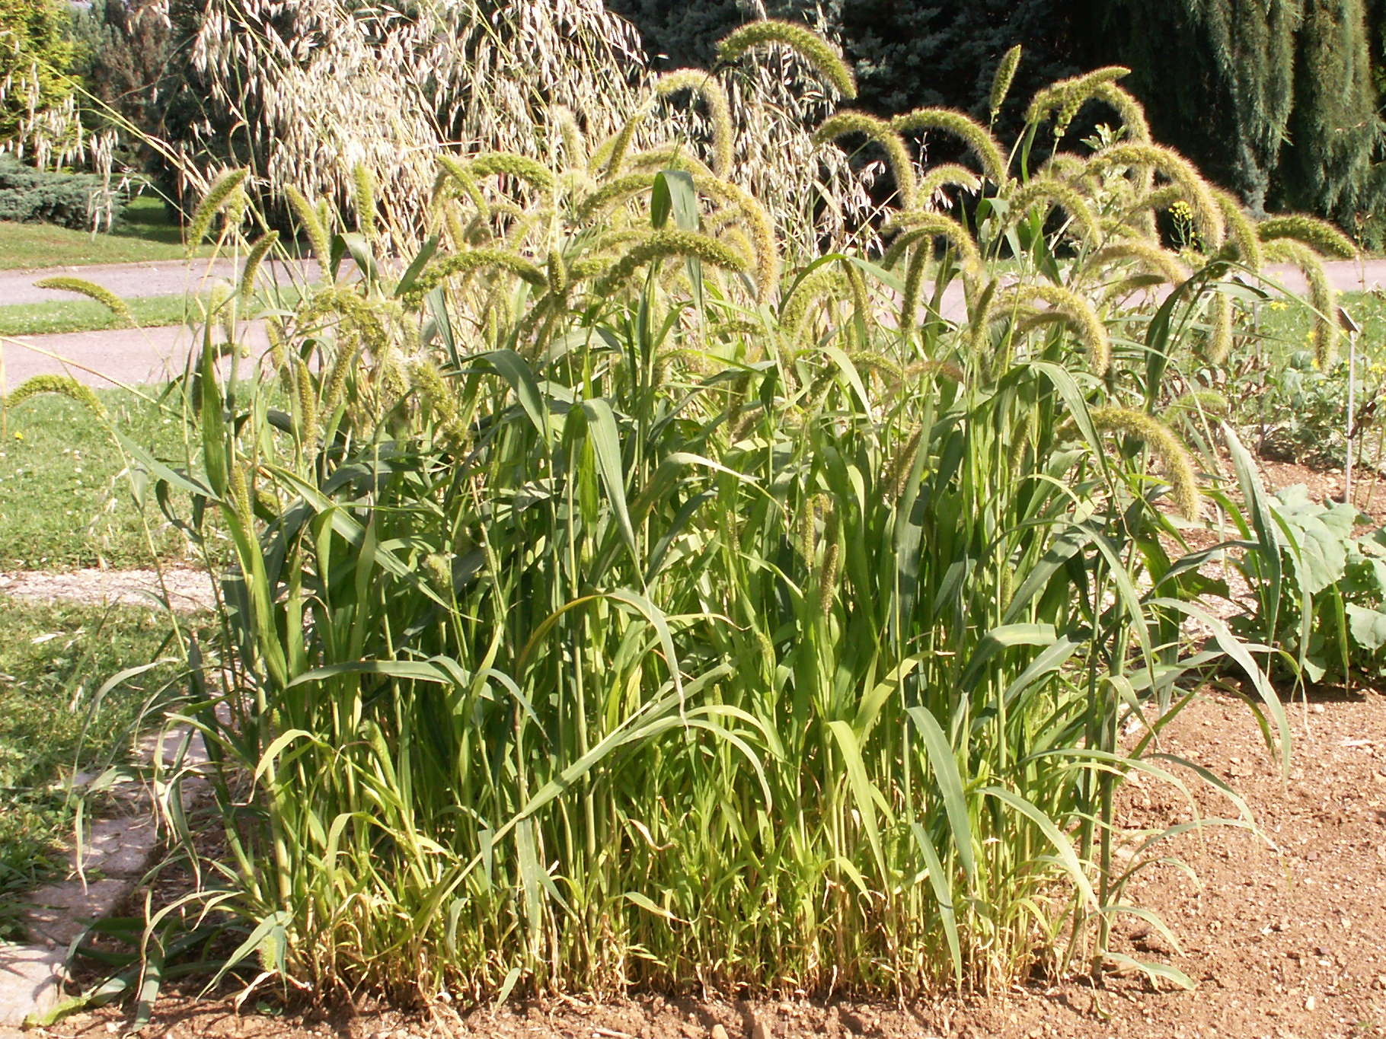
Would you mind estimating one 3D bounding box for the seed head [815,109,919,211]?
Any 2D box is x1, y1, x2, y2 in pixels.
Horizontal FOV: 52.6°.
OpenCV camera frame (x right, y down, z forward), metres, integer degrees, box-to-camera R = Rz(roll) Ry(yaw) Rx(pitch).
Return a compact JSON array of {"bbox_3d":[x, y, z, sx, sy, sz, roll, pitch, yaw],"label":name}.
[{"bbox_3d":[0.293,-0.605,2.360,0.171,0.164,0.048,1,15,3],"label":"seed head"}]

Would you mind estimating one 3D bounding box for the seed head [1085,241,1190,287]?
[{"bbox_3d":[0.781,-0.441,2.454,0.188,0.093,0.048,2,15,8],"label":"seed head"}]

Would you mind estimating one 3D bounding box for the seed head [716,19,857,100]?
[{"bbox_3d":[0.146,-0.720,2.192,0.220,0.121,0.050,0,15,2],"label":"seed head"}]

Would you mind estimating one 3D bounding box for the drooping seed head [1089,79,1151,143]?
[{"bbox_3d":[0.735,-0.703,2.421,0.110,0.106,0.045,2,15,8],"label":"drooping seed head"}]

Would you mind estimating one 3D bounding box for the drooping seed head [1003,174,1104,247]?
[{"bbox_3d":[0.617,-0.530,2.405,0.173,0.118,0.048,2,15,7],"label":"drooping seed head"}]

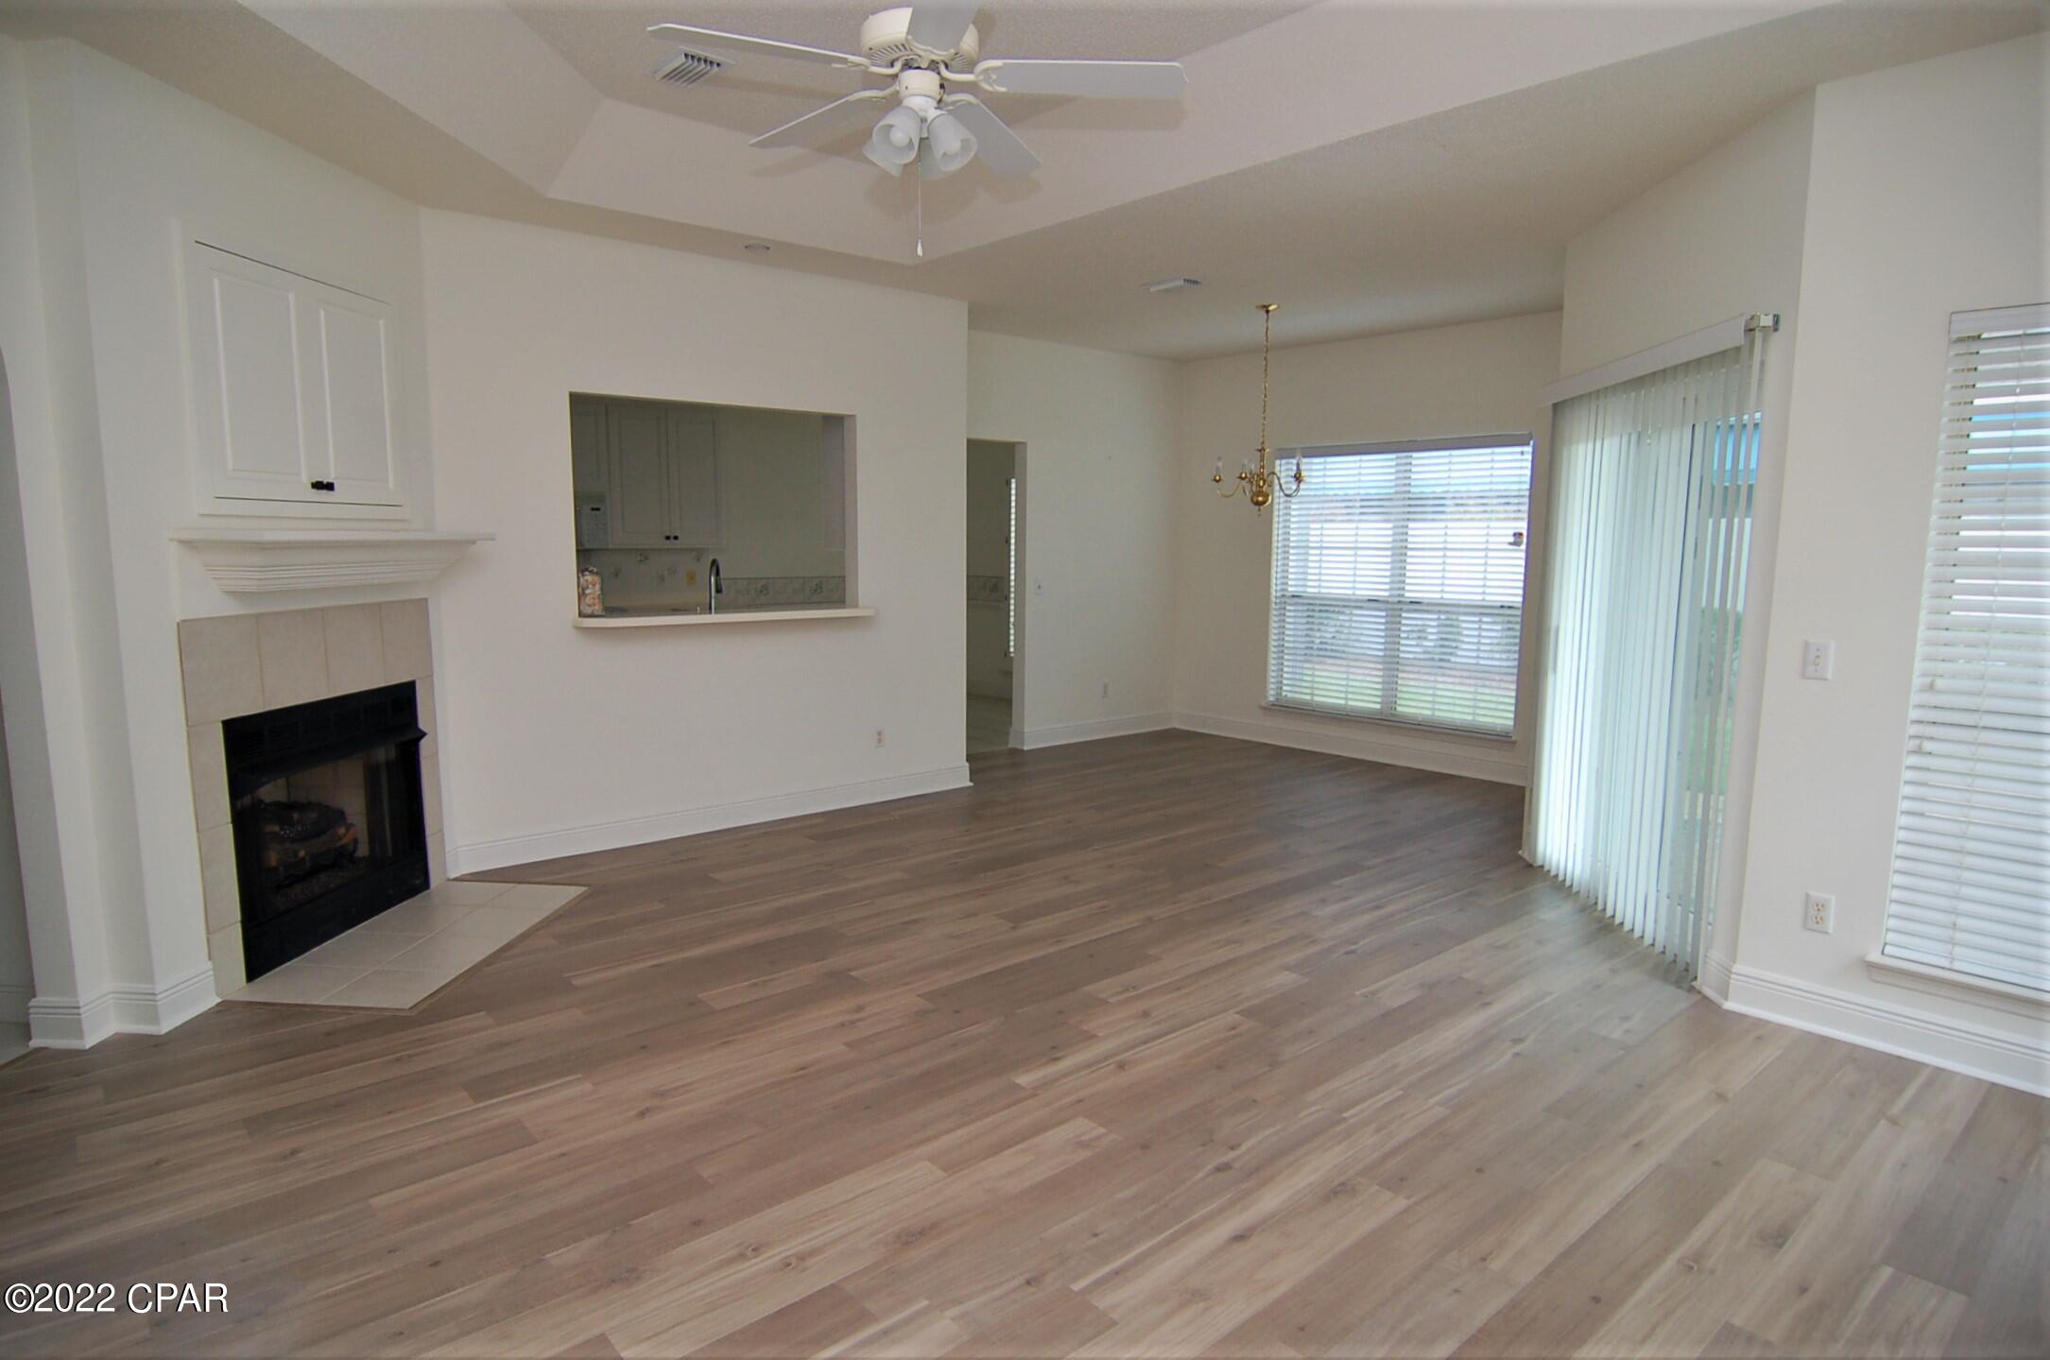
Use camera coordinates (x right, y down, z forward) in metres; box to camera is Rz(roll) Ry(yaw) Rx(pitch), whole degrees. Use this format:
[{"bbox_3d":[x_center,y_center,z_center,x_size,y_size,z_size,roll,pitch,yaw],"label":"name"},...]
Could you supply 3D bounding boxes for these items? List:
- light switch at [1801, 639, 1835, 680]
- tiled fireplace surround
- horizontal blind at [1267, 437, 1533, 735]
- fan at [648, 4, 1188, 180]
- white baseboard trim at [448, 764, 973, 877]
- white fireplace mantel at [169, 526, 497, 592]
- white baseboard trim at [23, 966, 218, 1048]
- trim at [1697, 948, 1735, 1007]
[{"bbox_3d":[2.259,-0.054,2.916,0.013,0.116,0.072,-6,9,-40],"label":"light switch"},{"bbox_3d":[-2.477,0.331,3.672,0.040,1.181,1.184,0,7,2],"label":"tiled fireplace surround"},{"bbox_3d":[2.373,-0.618,6.731,0.065,1.782,1.785,-6,9,-40],"label":"horizontal blind"},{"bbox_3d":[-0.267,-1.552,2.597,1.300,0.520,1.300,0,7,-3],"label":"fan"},{"bbox_3d":[-1.390,0.665,5.265,2.805,0.128,0.025,-6,9,-41],"label":"white baseboard trim"},{"bbox_3d":[-2.323,-0.423,3.575,0.279,0.190,1.209,0,7,2],"label":"white fireplace mantel"},{"bbox_3d":[-2.616,0.944,2.998,0.298,0.130,0.323,0,7,2],"label":"white baseboard trim"},{"bbox_3d":[2.170,0.928,3.224,0.027,0.130,0.180,0,7,2],"label":"trim"}]

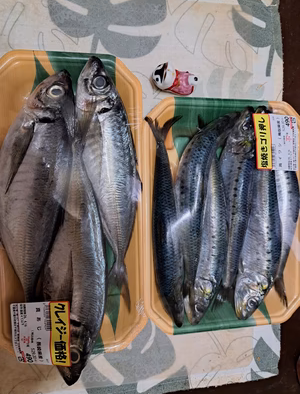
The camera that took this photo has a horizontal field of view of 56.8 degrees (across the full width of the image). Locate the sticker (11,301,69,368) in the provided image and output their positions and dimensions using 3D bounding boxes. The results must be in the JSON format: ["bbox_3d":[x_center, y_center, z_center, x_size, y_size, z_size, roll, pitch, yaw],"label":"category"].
[{"bbox_3d":[-0.104,0.131,0.266,0.059,0.004,0.060,1,93,4],"label":"sticker"}]

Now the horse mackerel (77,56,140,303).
[{"bbox_3d":[-0.038,-0.011,0.281,0.057,0.038,0.260,-6,94,-9],"label":"horse mackerel"}]

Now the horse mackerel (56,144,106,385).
[{"bbox_3d":[-0.070,0.057,0.269,0.053,0.038,0.255,2,91,-9],"label":"horse mackerel"}]

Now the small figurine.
[{"bbox_3d":[0.027,-0.127,0.296,0.043,0.028,0.026,13,90,-9],"label":"small figurine"}]

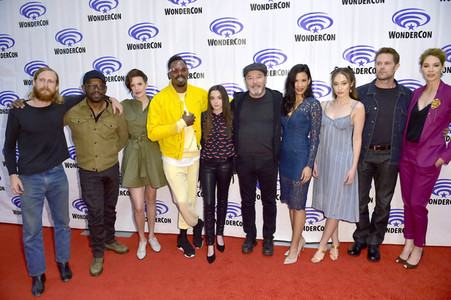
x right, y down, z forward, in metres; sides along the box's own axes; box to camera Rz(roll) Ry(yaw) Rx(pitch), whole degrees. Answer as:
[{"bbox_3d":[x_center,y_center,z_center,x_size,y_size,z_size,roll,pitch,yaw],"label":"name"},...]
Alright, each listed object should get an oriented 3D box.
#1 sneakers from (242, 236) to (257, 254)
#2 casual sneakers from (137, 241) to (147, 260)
[{"bbox_3d":[0.263,0.920,3.028,0.105,0.120,0.285,3,10,22],"label":"sneakers"},{"bbox_3d":[-0.827,0.982,3.002,0.095,0.095,0.265,-2,9,-6],"label":"casual sneakers"}]

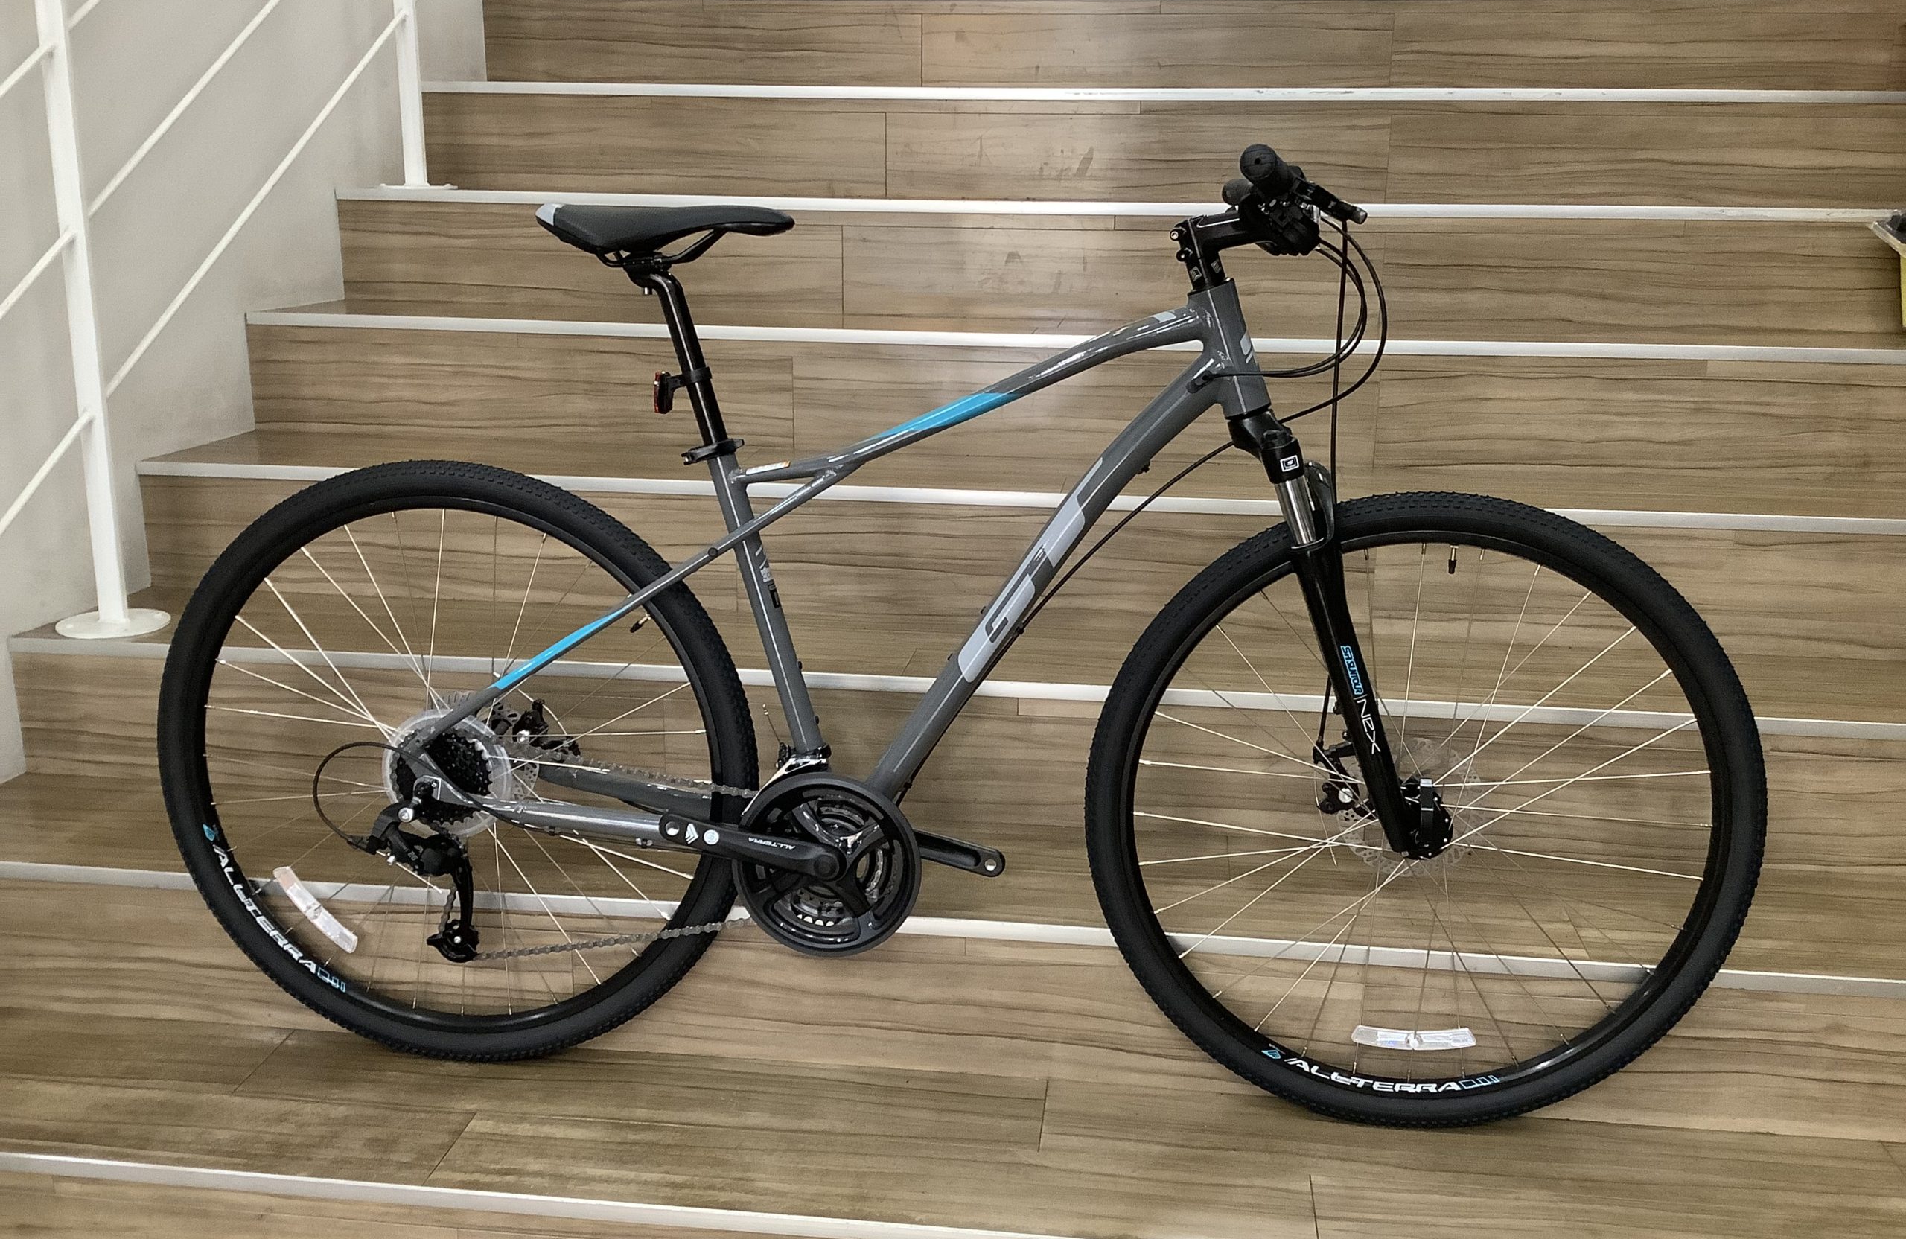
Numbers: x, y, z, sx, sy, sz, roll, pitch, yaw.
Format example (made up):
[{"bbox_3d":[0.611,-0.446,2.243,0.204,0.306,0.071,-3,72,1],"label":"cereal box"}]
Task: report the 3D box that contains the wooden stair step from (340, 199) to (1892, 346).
[{"bbox_3d":[0.268,-0.635,2.996,2.670,0.196,0.289,2,14,6],"label":"wooden stair step"}]

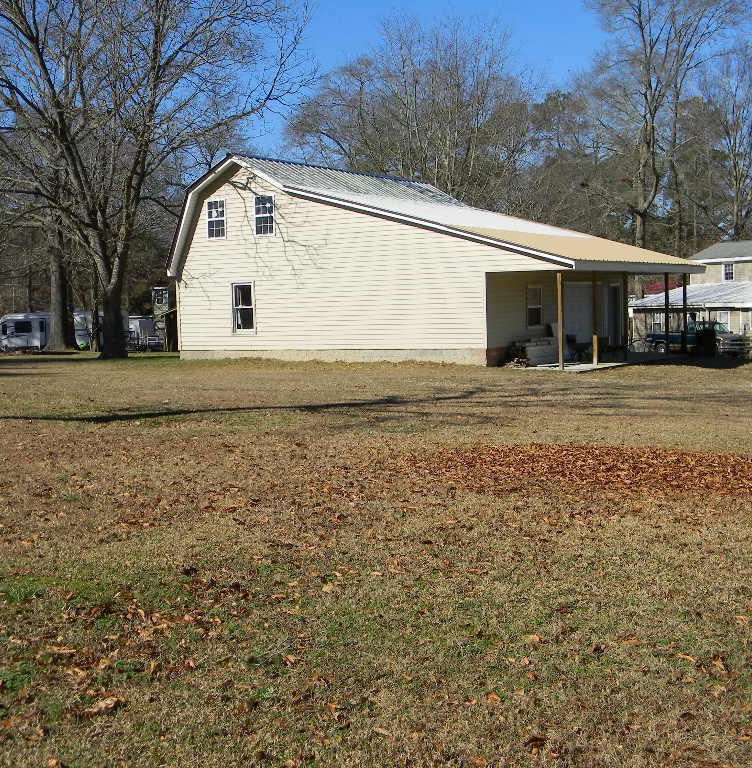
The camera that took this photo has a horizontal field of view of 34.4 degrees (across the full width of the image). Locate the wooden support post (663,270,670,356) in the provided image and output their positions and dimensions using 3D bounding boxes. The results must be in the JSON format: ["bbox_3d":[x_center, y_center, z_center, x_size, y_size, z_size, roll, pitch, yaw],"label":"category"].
[{"bbox_3d":[8.817,-2.151,36.864,0.120,2.450,0.120,1,5,29],"label":"wooden support post"}]

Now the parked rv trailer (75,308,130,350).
[{"bbox_3d":[-18.943,-3.740,84.000,4.200,2.850,2.450,-3,4,-25],"label":"parked rv trailer"}]

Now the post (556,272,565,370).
[{"bbox_3d":[4.459,-1.510,29.217,0.120,2.360,0.120,1,5,29],"label":"post"}]

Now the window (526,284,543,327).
[{"bbox_3d":[4.324,-2.096,33.020,0.100,1.200,1.000,1,5,29],"label":"window"}]

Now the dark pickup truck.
[{"bbox_3d":[17.018,-2.420,64.500,5.400,1.800,1.950,1,5,32],"label":"dark pickup truck"}]

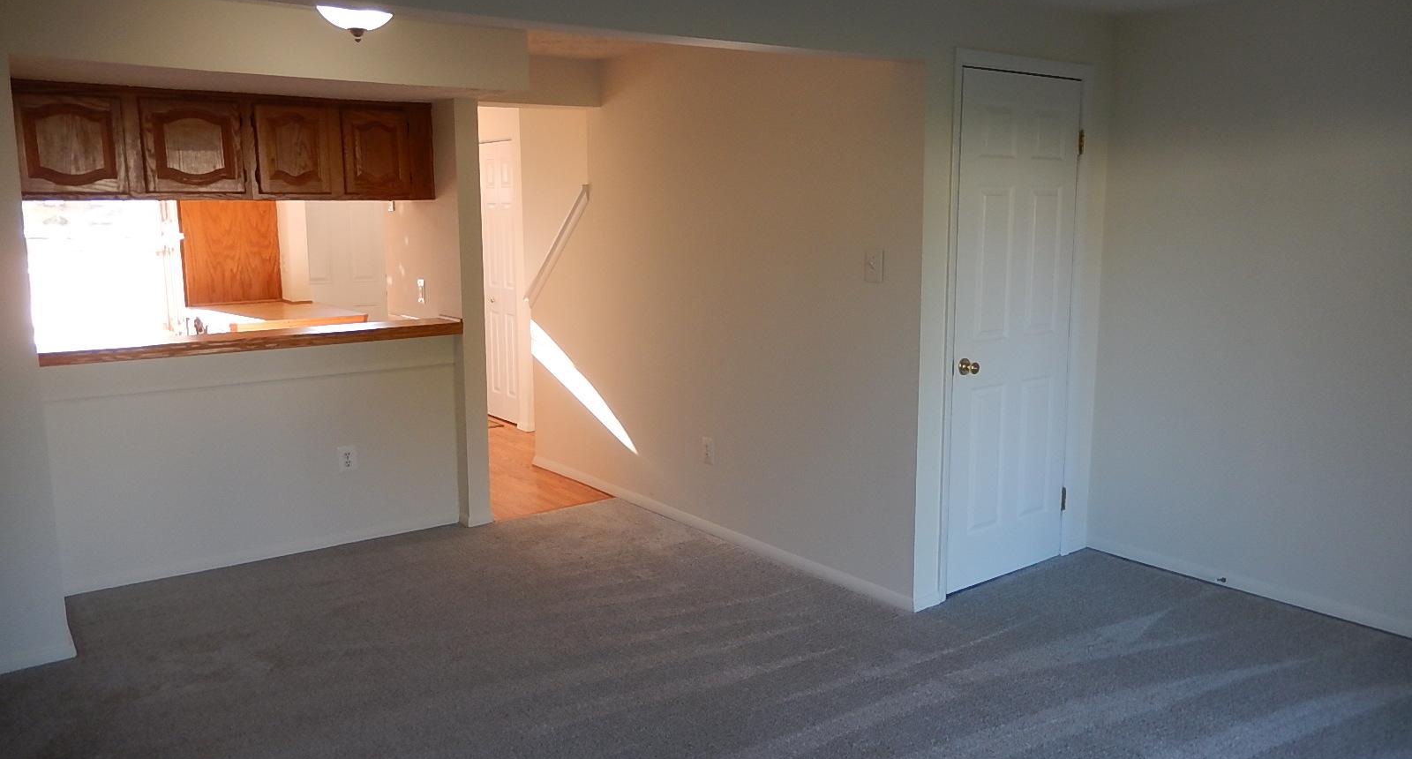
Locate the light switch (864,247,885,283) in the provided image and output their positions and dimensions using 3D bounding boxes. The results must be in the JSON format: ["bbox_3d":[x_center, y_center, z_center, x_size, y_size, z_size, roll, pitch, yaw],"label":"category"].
[{"bbox_3d":[0.639,-0.434,3.884,0.013,0.120,0.078,-7,11,-36],"label":"light switch"}]

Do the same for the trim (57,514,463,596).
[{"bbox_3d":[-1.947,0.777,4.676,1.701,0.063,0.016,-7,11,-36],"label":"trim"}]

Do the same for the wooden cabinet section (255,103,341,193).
[{"bbox_3d":[-1.929,-1.057,4.735,0.388,0.406,0.310,-7,11,-36],"label":"wooden cabinet section"}]

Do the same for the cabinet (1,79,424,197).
[{"bbox_3d":[-2.122,-1.038,4.594,1.735,0.462,0.325,-7,11,-36],"label":"cabinet"}]

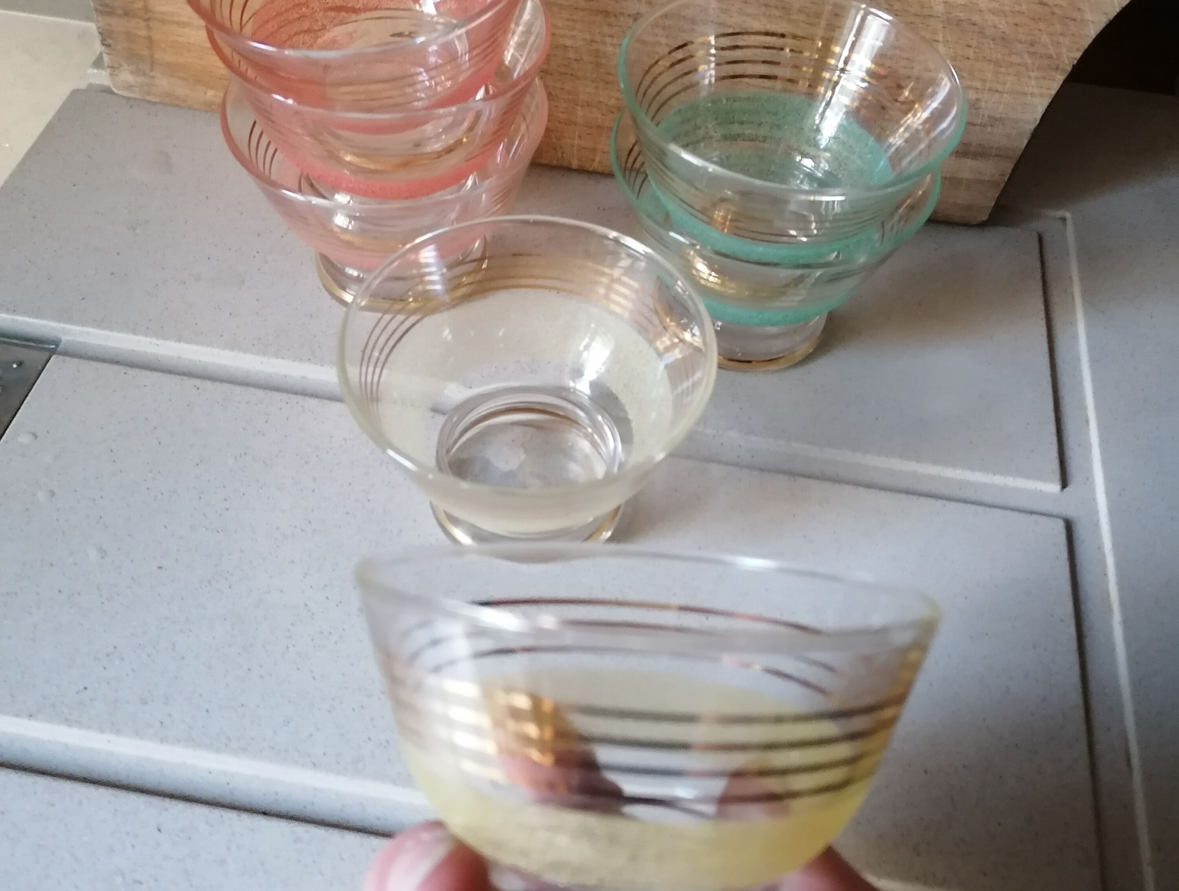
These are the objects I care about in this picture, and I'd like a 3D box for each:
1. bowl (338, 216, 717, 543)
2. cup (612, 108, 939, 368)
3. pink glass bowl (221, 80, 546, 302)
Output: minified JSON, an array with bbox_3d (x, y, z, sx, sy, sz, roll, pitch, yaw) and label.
[{"bbox_3d":[-0.014,-0.006,0.285,0.082,0.053,0.082,1,51,-2],"label":"bowl"},{"bbox_3d":[0.045,-0.056,0.328,0.082,0.053,0.082,1,51,-2],"label":"cup"},{"bbox_3d":[-0.053,-0.071,0.335,0.082,0.053,0.082,1,51,-2],"label":"pink glass bowl"}]

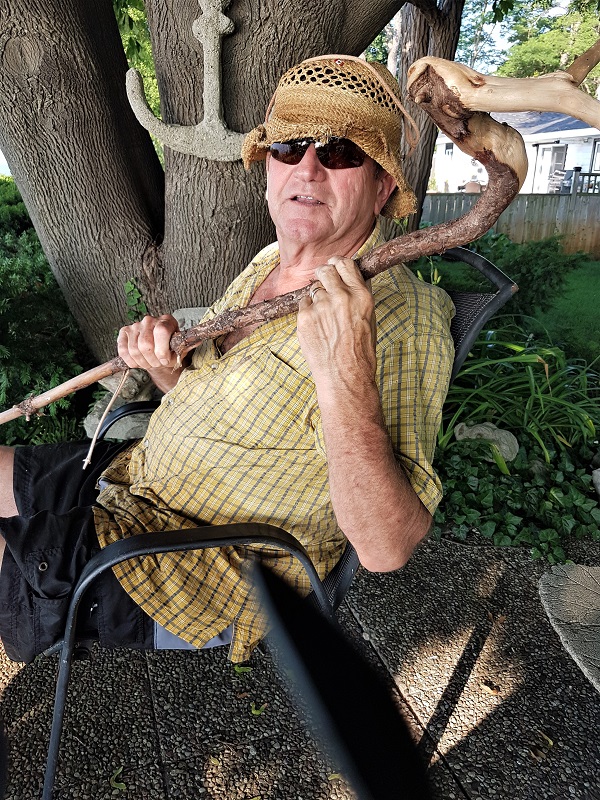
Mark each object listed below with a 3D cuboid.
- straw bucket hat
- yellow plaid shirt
[{"bbox_3d":[0.045,-0.392,0.900,0.250,0.190,0.280,13,8,24],"label":"straw bucket hat"},{"bbox_3d":[-0.045,0.045,1.000,0.370,0.710,0.540,14,8,-35],"label":"yellow plaid shirt"}]

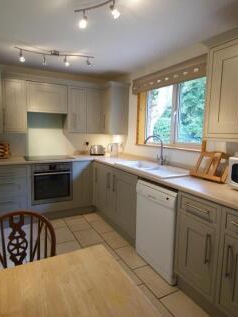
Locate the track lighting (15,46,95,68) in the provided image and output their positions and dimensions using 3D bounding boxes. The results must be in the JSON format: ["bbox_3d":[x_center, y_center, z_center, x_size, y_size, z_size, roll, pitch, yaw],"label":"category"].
[{"bbox_3d":[-0.755,-1.216,2.391,0.920,0.200,0.190,-2,8,-22],"label":"track lighting"}]

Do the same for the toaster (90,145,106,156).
[{"bbox_3d":[-0.376,-0.140,3.529,0.260,0.180,0.165,0,8,-8],"label":"toaster"}]

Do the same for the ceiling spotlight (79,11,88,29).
[{"bbox_3d":[-0.267,-1.067,1.524,0.065,0.125,0.070,-1,8,-13],"label":"ceiling spotlight"}]

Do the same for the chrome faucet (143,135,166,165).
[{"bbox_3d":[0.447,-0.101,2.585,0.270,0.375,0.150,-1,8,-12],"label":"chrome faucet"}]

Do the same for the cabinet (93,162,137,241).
[{"bbox_3d":[0.154,0.478,2.837,0.580,0.760,1.180,-4,9,-30],"label":"cabinet"}]

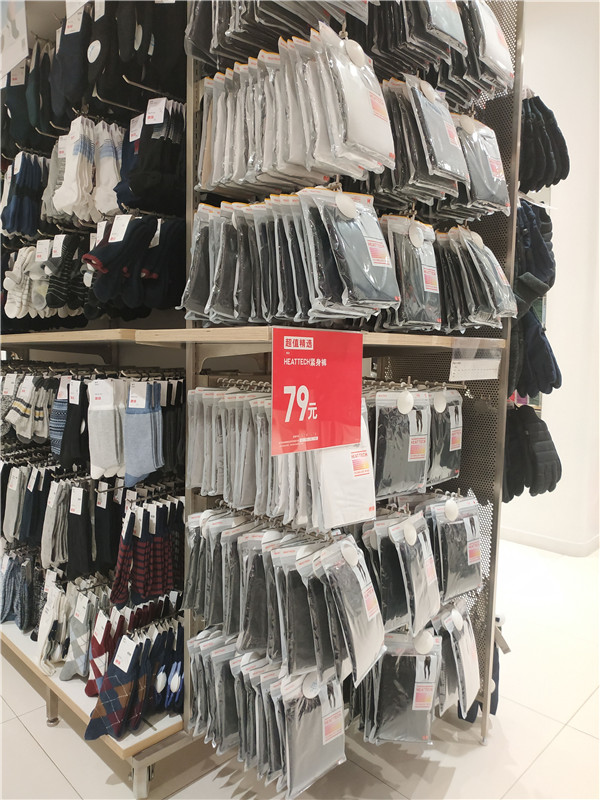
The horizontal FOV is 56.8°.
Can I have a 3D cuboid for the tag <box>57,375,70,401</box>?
[{"bbox_3d":[-0.729,-0.037,1.720,0.046,0.072,0.006,2,-9,25],"label":"tag"}]

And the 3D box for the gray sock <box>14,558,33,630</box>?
[{"bbox_3d":[-0.991,0.697,1.988,0.068,0.238,0.030,4,5,33],"label":"gray sock"}]

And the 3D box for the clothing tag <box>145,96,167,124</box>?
[{"bbox_3d":[-0.360,-0.724,1.390,0.049,0.068,0.006,4,-6,17],"label":"clothing tag"}]

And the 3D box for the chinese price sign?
[{"bbox_3d":[0.038,-0.017,0.998,0.005,0.214,0.240,5,6,44],"label":"chinese price sign"}]

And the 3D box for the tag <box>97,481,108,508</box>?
[{"bbox_3d":[-0.536,0.259,1.507,0.045,0.066,0.004,6,1,39],"label":"tag"}]

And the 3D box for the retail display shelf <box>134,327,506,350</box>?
[{"bbox_3d":[0.105,-0.146,1.368,0.429,0.022,0.881,6,7,44],"label":"retail display shelf"}]

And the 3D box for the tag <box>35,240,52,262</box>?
[{"bbox_3d":[-0.779,-0.451,1.680,0.045,0.066,0.004,5,-2,16],"label":"tag"}]

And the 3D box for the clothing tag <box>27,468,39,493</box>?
[{"bbox_3d":[-0.807,0.241,1.677,0.004,0.066,0.045,18,-8,-42],"label":"clothing tag"}]

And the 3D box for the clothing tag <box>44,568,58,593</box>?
[{"bbox_3d":[-0.765,0.560,1.705,0.045,0.066,0.004,1,-8,30],"label":"clothing tag"}]

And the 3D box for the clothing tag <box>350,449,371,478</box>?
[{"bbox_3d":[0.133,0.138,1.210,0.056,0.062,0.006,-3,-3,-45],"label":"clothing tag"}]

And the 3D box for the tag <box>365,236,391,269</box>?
[{"bbox_3d":[0.154,-0.288,1.085,0.062,0.062,0.004,-8,-9,-44],"label":"tag"}]

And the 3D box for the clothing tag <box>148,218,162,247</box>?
[{"bbox_3d":[-0.373,-0.428,1.430,0.046,0.067,0.006,2,-3,43],"label":"clothing tag"}]

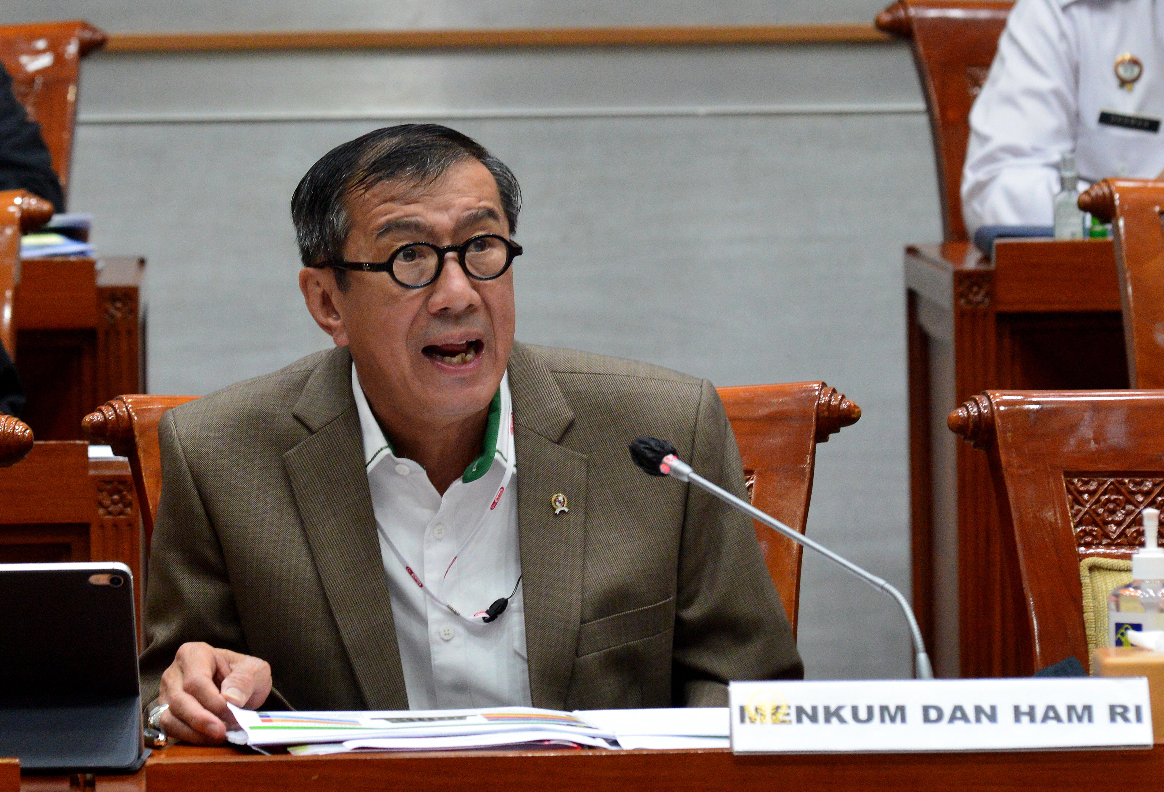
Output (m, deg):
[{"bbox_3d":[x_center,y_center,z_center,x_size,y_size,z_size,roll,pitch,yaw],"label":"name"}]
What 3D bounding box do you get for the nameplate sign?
[{"bbox_3d":[0.282,0.250,5.170,0.330,0.056,0.053,-1,4,-3],"label":"nameplate sign"}]

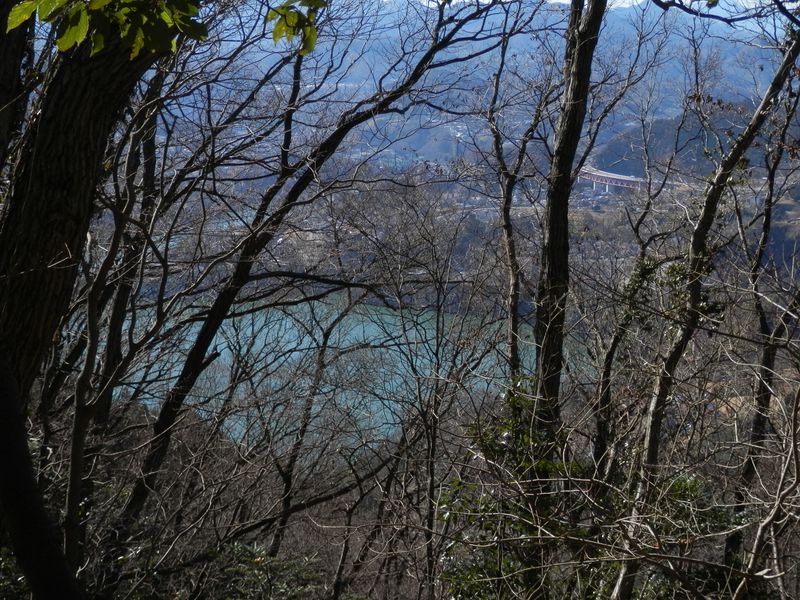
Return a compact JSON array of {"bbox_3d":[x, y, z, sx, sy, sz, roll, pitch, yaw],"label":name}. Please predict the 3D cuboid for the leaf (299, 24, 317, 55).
[{"bbox_3d":[-0.207,-0.587,2.800,0.034,0.075,0.025,11,12,-6],"label":"leaf"}]

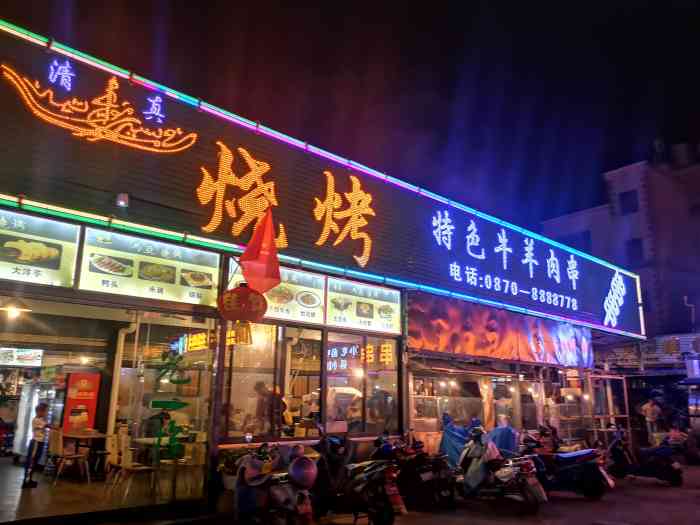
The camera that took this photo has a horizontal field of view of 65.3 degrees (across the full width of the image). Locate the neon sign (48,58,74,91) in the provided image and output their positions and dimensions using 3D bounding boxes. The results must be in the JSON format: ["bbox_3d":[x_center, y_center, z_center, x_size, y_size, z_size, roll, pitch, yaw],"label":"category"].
[{"bbox_3d":[-3.627,-2.360,6.876,0.253,0.325,0.060,13,-18,-41],"label":"neon sign"}]

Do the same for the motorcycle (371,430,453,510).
[{"bbox_3d":[0.986,3.218,8.870,0.680,1.080,1.800,7,-14,-21],"label":"motorcycle"}]

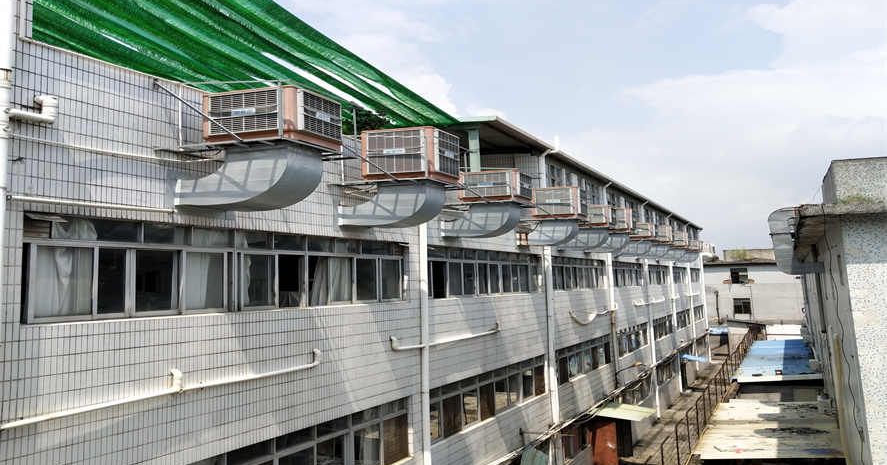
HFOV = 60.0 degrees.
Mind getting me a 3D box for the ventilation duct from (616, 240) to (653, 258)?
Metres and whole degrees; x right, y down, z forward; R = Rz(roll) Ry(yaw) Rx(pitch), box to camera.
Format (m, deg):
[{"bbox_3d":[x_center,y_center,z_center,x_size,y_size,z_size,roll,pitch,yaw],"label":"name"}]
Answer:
[{"bbox_3d":[7.830,0.695,32.001,1.656,0.669,0.690,-3,-4,24],"label":"ventilation duct"}]

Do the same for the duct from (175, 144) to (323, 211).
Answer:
[{"bbox_3d":[-2.374,-0.626,9.477,1.750,0.637,0.700,-4,-5,25],"label":"duct"}]

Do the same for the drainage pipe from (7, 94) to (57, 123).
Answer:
[{"bbox_3d":[-4.109,-1.231,7.664,0.217,0.259,0.469,-4,-5,25],"label":"drainage pipe"}]

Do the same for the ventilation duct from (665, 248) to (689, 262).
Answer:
[{"bbox_3d":[12.425,1.287,42.098,1.656,0.669,0.690,-3,-4,24],"label":"ventilation duct"}]

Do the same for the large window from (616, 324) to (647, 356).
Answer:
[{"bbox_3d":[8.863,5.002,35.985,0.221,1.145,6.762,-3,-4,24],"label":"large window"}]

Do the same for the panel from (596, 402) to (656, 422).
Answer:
[{"bbox_3d":[6.307,6.276,26.901,1.855,0.100,2.590,1,-3,25],"label":"panel"}]

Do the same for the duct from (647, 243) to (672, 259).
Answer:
[{"bbox_3d":[9.194,0.868,33.997,1.715,0.658,0.714,-4,-5,25],"label":"duct"}]

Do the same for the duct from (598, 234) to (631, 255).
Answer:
[{"bbox_3d":[5.580,0.399,26.351,1.715,0.651,0.714,-4,-5,25],"label":"duct"}]

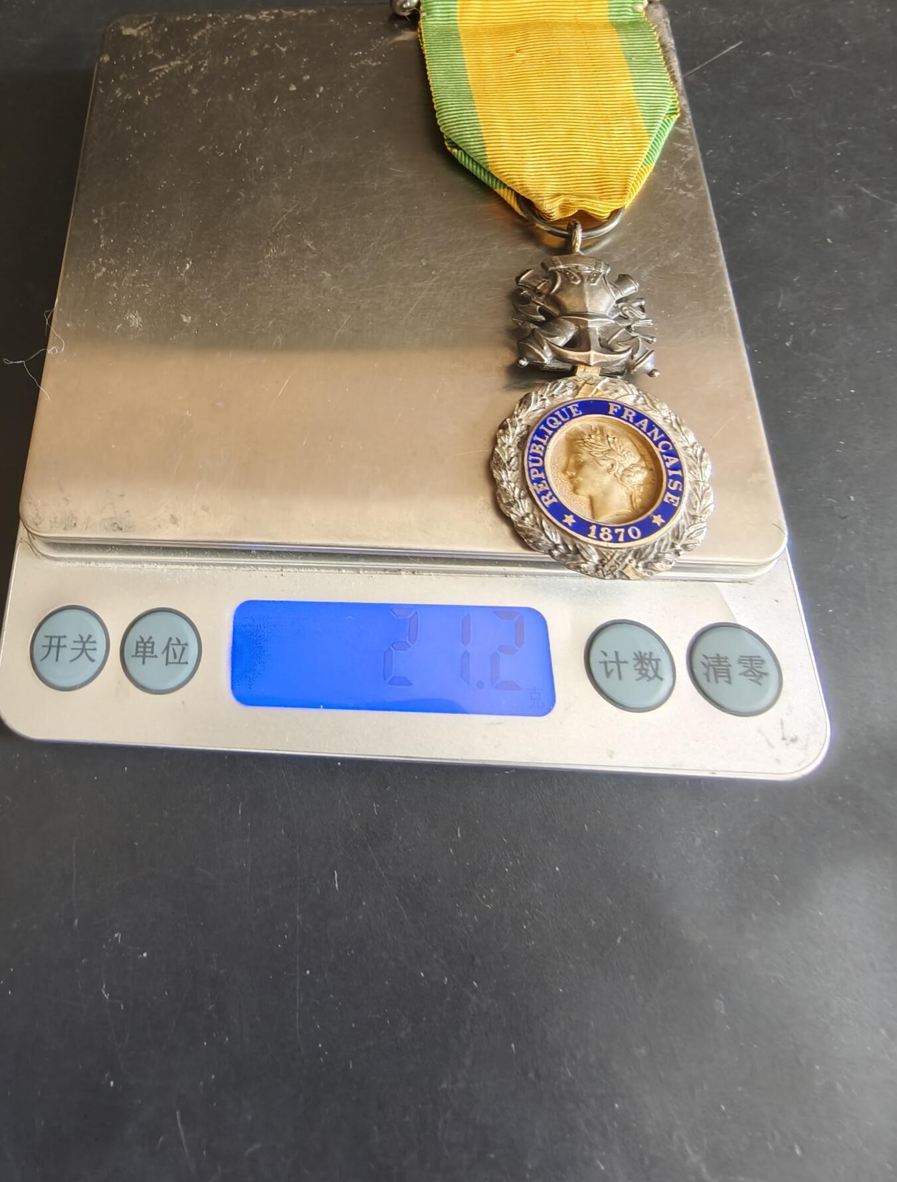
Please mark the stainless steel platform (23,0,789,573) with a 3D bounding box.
[{"bbox_3d":[-0.007,-0.053,0.122,0.099,0.005,0.102,0,69,-1],"label":"stainless steel platform"}]

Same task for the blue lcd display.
[{"bbox_3d":[-0.007,0.009,0.103,0.041,0.002,0.014,1,69,-1],"label":"blue lcd display"}]

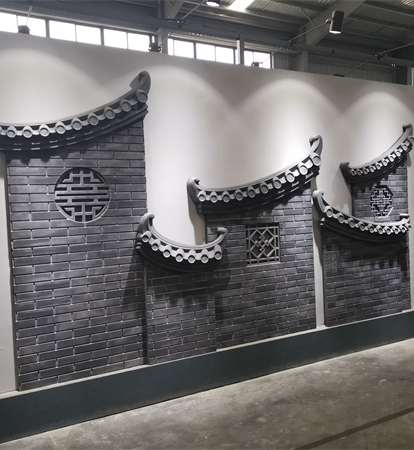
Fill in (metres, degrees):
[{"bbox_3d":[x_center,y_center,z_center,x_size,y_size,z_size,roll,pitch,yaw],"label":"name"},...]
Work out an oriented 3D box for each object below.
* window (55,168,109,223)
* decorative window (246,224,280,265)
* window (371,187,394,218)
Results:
[{"bbox_3d":[-0.924,-0.221,3.502,0.400,0.400,0.040,-3,2,-28],"label":"window"},{"bbox_3d":[0.527,0.176,4.365,0.370,0.370,0.040,-3,2,-28],"label":"decorative window"},{"bbox_3d":[1.909,-0.255,5.093,0.335,0.345,0.040,-3,2,-28],"label":"window"}]

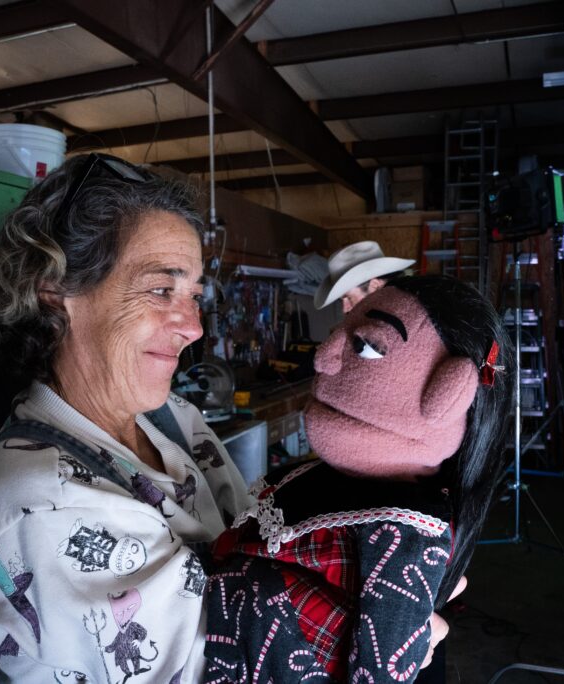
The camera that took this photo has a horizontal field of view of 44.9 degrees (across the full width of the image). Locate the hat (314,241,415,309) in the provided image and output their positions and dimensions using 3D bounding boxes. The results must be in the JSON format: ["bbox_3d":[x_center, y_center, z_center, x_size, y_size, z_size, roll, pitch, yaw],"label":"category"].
[{"bbox_3d":[0.297,-0.234,2.370,0.380,0.145,0.320,-28,12,-17],"label":"hat"}]

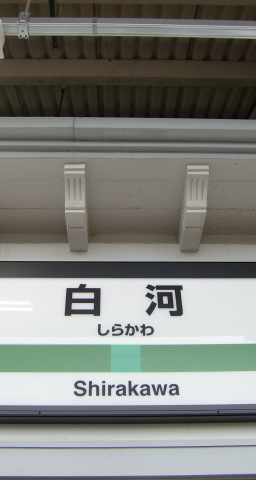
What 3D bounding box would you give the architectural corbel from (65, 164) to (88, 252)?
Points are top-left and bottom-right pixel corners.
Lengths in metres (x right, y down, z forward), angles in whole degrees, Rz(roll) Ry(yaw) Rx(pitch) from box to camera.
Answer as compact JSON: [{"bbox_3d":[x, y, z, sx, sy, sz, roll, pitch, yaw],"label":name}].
[{"bbox_3d":[-0.202,-0.114,2.067,0.074,0.103,0.389,0,-40,-1],"label":"architectural corbel"}]

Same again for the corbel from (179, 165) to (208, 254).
[{"bbox_3d":[0.265,-0.113,2.079,0.074,0.103,0.389,0,-40,-1],"label":"corbel"}]

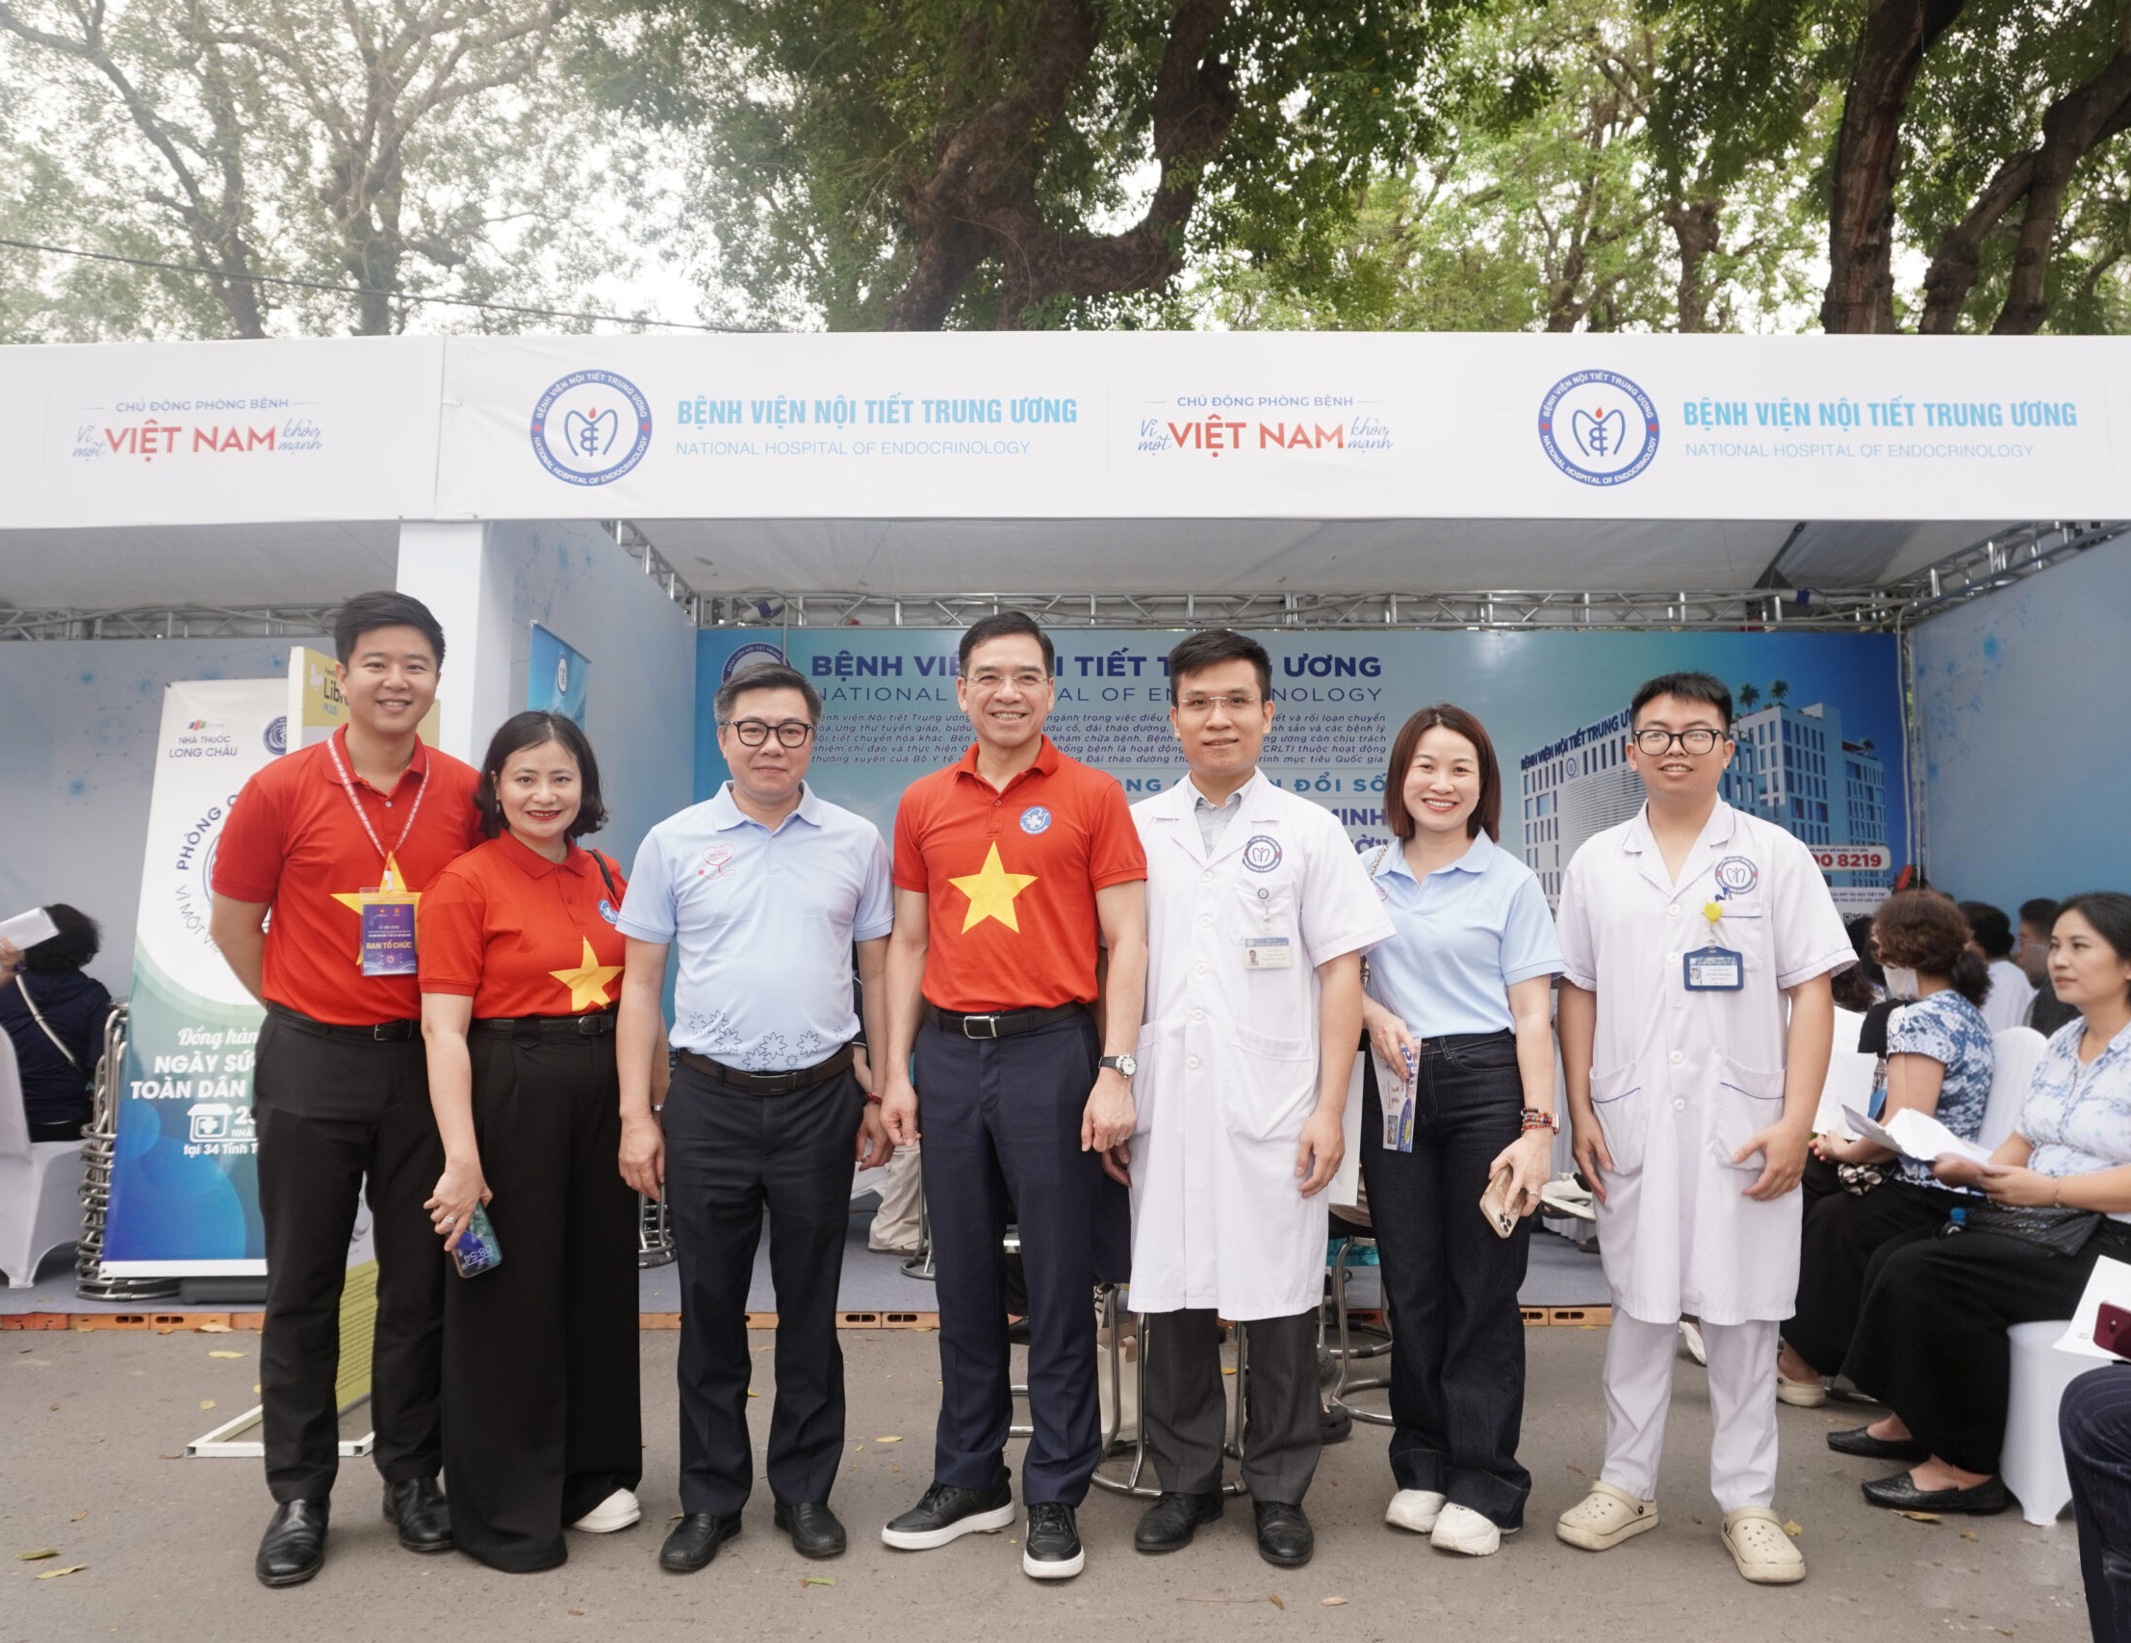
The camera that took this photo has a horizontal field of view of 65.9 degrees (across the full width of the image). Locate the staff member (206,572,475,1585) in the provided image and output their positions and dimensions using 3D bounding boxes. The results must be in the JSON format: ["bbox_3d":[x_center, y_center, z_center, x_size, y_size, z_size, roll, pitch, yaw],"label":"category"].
[{"bbox_3d":[-1.333,0.444,3.153,0.540,1.799,0.350,1,-6,-11],"label":"staff member"}]

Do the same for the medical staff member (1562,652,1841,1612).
[{"bbox_3d":[1.183,0.525,3.166,0.560,1.641,0.360,-2,-6,17],"label":"medical staff member"}]

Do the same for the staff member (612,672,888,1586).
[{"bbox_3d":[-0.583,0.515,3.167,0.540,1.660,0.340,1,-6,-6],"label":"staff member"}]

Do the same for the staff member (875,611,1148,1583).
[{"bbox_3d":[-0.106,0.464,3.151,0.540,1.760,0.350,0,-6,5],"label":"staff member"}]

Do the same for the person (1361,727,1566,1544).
[{"bbox_3d":[0.777,0.559,3.277,0.470,1.595,0.340,-2,-6,21],"label":"person"}]

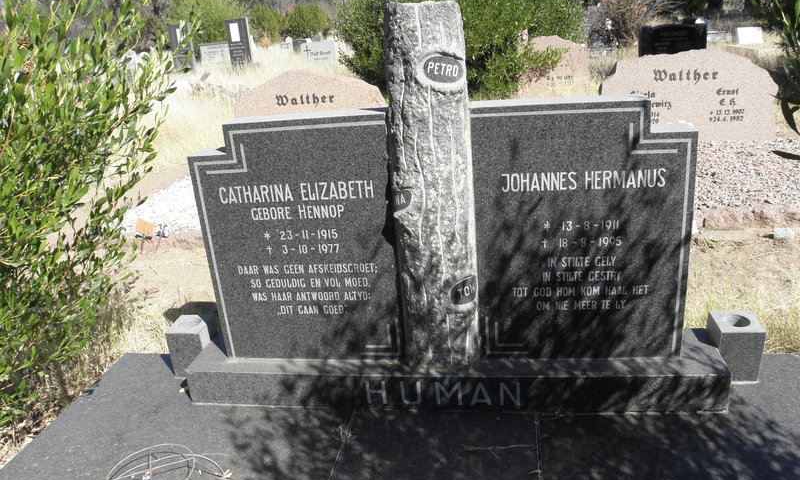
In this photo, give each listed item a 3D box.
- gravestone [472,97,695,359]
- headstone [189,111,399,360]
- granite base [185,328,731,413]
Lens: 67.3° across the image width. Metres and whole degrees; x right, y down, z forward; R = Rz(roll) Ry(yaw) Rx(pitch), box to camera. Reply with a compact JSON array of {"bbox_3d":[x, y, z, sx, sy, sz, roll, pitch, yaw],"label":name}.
[{"bbox_3d":[0.515,-0.016,1.746,0.586,0.767,0.109,-2,21,9],"label":"gravestone"},{"bbox_3d":[-0.303,0.007,1.878,0.590,0.770,0.109,-2,21,9],"label":"headstone"},{"bbox_3d":[0.141,0.418,1.959,1.650,0.128,0.264,-2,21,9],"label":"granite base"}]

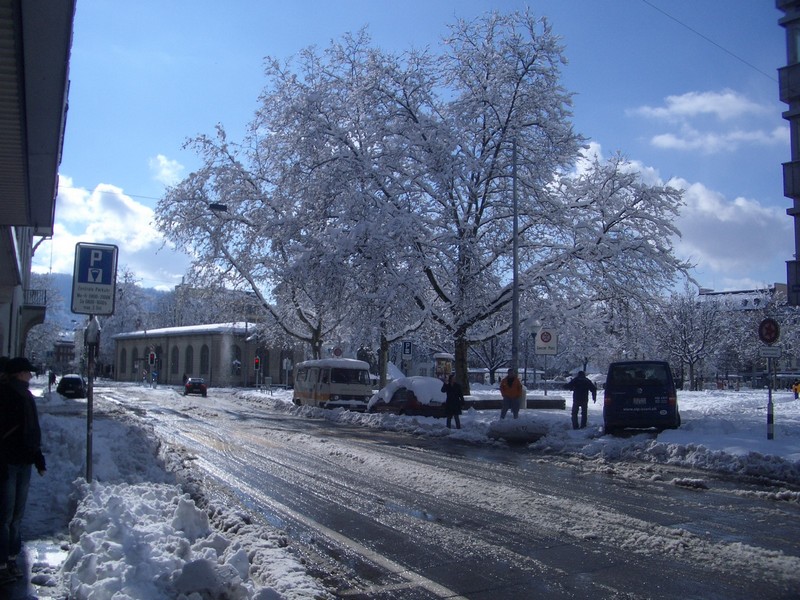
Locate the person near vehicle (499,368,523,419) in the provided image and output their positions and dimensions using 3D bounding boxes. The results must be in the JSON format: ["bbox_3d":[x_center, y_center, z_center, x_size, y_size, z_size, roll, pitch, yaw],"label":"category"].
[{"bbox_3d":[3.887,3.286,28.200,0.680,1.740,0.450,-1,-5,8],"label":"person near vehicle"}]

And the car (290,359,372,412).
[{"bbox_3d":[-3.160,3.990,37.700,2.020,2.200,4.900,3,-6,-25],"label":"car"}]

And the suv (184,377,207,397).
[{"bbox_3d":[-16.289,6.904,64.300,1.700,1.420,4.350,2,-6,-16],"label":"suv"}]

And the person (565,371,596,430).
[{"bbox_3d":[5.333,2.959,23.900,0.880,1.720,0.500,-1,-5,10],"label":"person"}]

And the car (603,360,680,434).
[{"bbox_3d":[7.200,2.814,23.900,1.910,1.960,4.890,-2,-6,19],"label":"car"}]

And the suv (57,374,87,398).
[{"bbox_3d":[-23.600,6.190,58.600,1.780,1.620,4.400,2,-6,-18],"label":"suv"}]

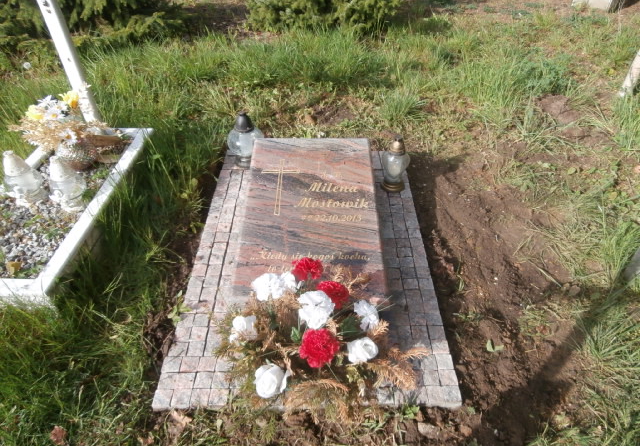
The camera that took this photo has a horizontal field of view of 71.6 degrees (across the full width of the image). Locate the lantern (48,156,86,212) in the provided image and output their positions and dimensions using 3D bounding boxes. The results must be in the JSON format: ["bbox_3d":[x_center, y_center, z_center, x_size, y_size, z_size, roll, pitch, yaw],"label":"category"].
[{"bbox_3d":[-0.882,-0.138,1.550,0.115,0.205,0.115,-27,49,-25],"label":"lantern"}]

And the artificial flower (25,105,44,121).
[{"bbox_3d":[-1.036,-0.397,1.610,0.070,0.055,0.064,-27,49,-25],"label":"artificial flower"}]

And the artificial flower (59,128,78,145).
[{"bbox_3d":[-0.935,-0.322,1.650,0.072,0.060,0.052,-25,48,-23],"label":"artificial flower"}]

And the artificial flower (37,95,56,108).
[{"bbox_3d":[-0.986,-0.438,1.600,0.070,0.045,0.065,-25,48,-24],"label":"artificial flower"}]

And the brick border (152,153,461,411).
[{"bbox_3d":[-0.033,0.097,1.741,0.870,0.060,1.300,0,42,1],"label":"brick border"}]

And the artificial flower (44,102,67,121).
[{"bbox_3d":[-1.157,-0.486,1.941,0.090,0.070,0.070,0,42,1],"label":"artificial flower"}]

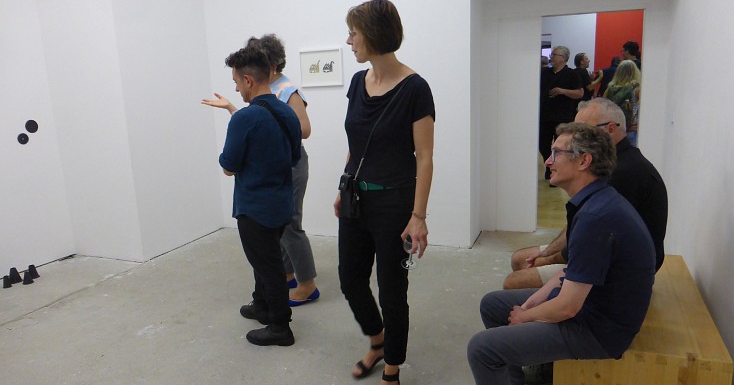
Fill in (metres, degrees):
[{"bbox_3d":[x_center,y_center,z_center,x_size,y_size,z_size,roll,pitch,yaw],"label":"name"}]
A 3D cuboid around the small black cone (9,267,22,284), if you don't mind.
[{"bbox_3d":[-2.828,0.664,4.089,0.095,0.116,0.095,2,11,21],"label":"small black cone"}]

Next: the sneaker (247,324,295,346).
[{"bbox_3d":[-0.554,0.807,2.940,0.285,0.108,0.105,-2,11,2],"label":"sneaker"}]

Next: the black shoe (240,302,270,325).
[{"bbox_3d":[-0.675,0.756,3.230,0.285,0.110,0.105,4,12,29],"label":"black shoe"}]

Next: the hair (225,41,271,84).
[{"bbox_3d":[-0.638,-0.695,2.765,0.235,0.205,0.175,0,11,13],"label":"hair"}]

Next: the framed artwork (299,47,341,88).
[{"bbox_3d":[-0.429,-1.166,4.777,0.450,0.345,0.030,2,11,21],"label":"framed artwork"}]

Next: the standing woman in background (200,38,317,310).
[{"bbox_3d":[-0.699,-0.139,3.503,0.850,1.770,0.480,-3,11,-5],"label":"standing woman in background"}]

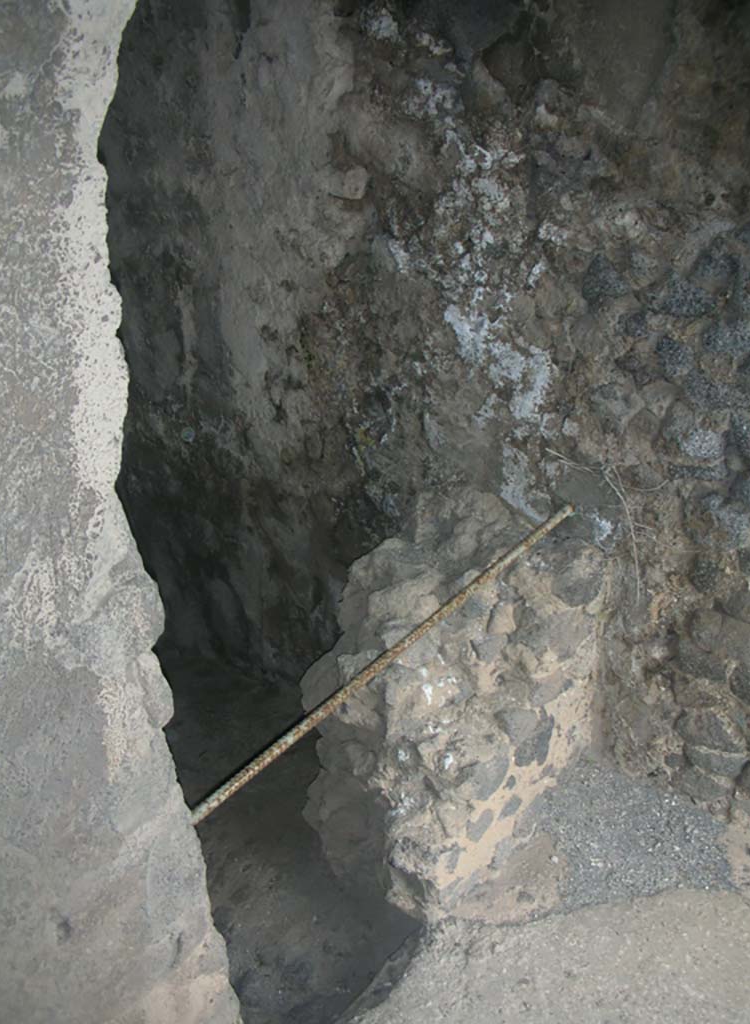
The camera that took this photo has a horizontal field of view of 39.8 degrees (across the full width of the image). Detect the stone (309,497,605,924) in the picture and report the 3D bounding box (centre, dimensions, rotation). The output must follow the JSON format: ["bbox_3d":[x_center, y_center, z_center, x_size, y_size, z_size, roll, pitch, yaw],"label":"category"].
[{"bbox_3d":[0.122,0.342,2.012,0.360,0.520,0.530,21,36,34],"label":"stone"}]

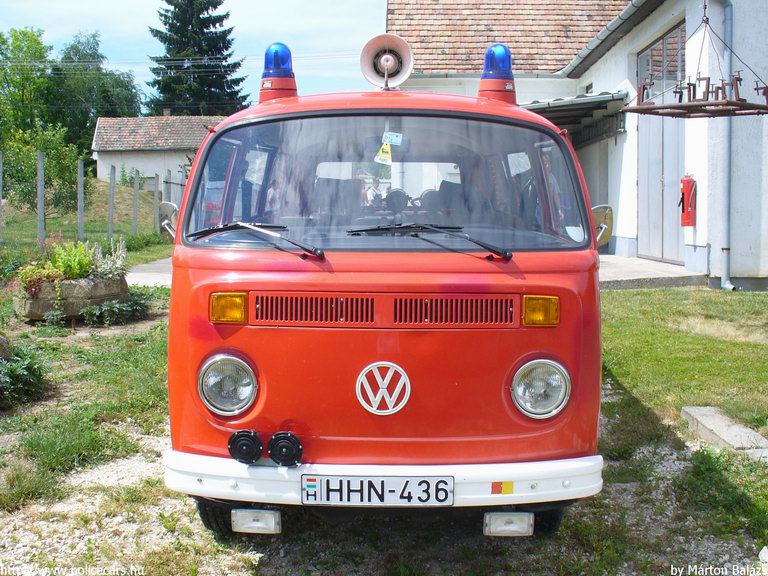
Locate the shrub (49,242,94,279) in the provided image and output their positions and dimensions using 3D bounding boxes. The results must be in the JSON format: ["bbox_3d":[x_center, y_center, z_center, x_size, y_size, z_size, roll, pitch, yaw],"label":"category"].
[{"bbox_3d":[-3.350,-0.295,8.800,0.480,0.380,0.420,0,4,0],"label":"shrub"}]

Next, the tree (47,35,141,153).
[{"bbox_3d":[-14.914,-9.389,42.000,5.000,7.600,4.800,0,4,0],"label":"tree"}]

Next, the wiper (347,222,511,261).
[{"bbox_3d":[0.169,-0.172,3.040,0.620,0.140,0.100,0,4,0],"label":"wiper"}]

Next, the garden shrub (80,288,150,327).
[{"bbox_3d":[-2.731,0.198,8.349,0.680,0.380,0.500,-1,5,-14],"label":"garden shrub"}]

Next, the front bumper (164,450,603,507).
[{"bbox_3d":[0.000,0.669,2.995,1.670,0.160,0.400,1,5,0],"label":"front bumper"}]

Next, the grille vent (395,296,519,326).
[{"bbox_3d":[0.244,0.081,2.911,0.430,0.108,0.035,0,5,-4],"label":"grille vent"}]

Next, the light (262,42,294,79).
[{"bbox_3d":[-0.456,-0.984,3.550,0.138,0.156,0.138,0,4,0],"label":"light"}]

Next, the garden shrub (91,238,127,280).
[{"bbox_3d":[-2.953,-0.305,8.800,0.380,0.440,0.360,0,4,0],"label":"garden shrub"}]

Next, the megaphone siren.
[{"bbox_3d":[0.015,-0.961,3.580,0.230,0.240,0.240,1,5,0],"label":"megaphone siren"}]

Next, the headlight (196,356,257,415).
[{"bbox_3d":[-0.564,0.352,2.960,0.212,0.218,0.090,1,4,4],"label":"headlight"}]

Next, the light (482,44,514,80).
[{"bbox_3d":[0.495,-0.975,3.550,0.138,0.156,0.138,0,4,0],"label":"light"}]

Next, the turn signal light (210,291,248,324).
[{"bbox_3d":[-0.553,0.072,2.952,0.134,0.114,0.060,1,5,7],"label":"turn signal light"}]

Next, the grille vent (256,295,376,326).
[{"bbox_3d":[-0.251,0.080,2.920,0.440,0.115,0.040,1,4,5],"label":"grille vent"}]

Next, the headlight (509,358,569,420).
[{"bbox_3d":[0.554,0.355,2.947,0.208,0.208,0.090,0,5,-3],"label":"headlight"}]

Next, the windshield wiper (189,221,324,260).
[{"bbox_3d":[-0.483,-0.180,3.041,0.540,0.140,0.110,2,5,15],"label":"windshield wiper"}]

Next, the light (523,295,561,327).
[{"bbox_3d":[0.561,0.077,2.953,0.134,0.114,0.060,0,5,-7],"label":"light"}]

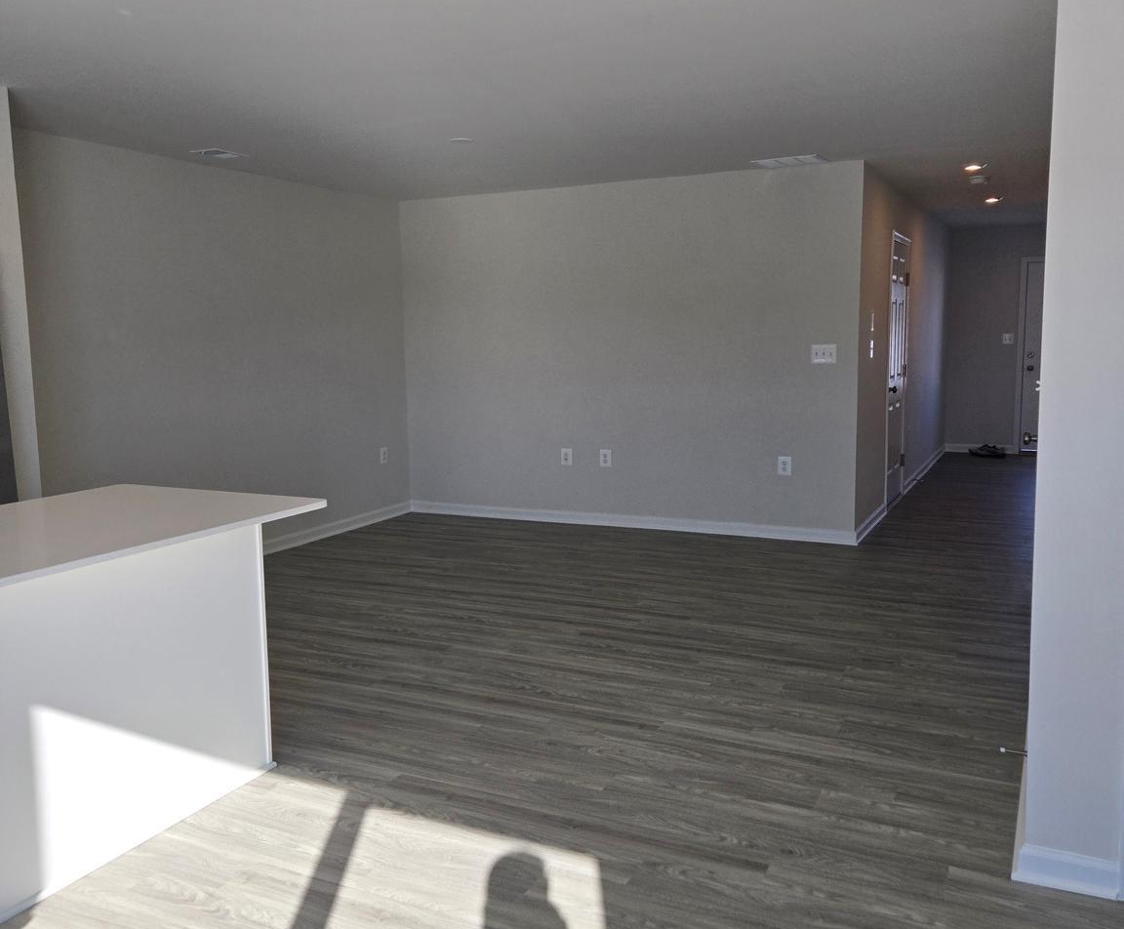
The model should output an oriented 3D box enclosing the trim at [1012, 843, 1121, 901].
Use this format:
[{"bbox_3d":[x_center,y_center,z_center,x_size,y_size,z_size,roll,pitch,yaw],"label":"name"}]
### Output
[{"bbox_3d":[1.270,1.027,2.516,0.236,0.090,0.028,3,8,26],"label":"trim"}]

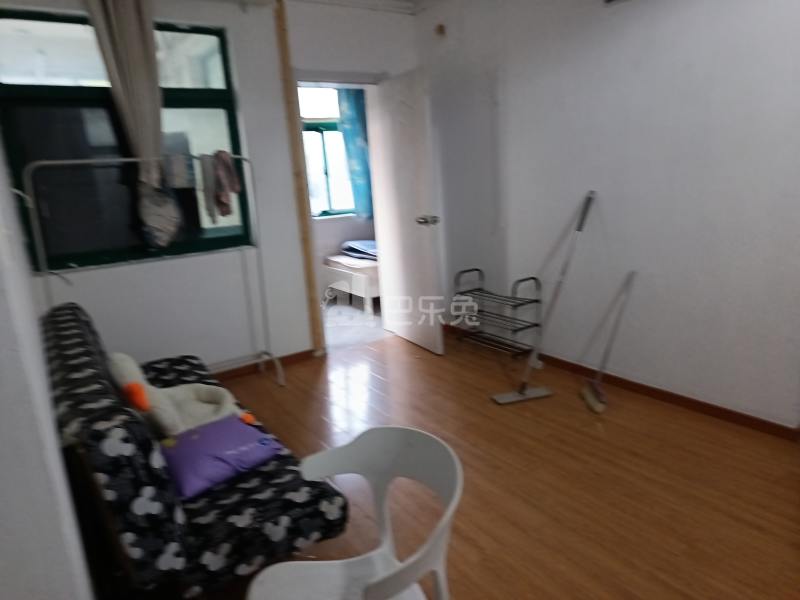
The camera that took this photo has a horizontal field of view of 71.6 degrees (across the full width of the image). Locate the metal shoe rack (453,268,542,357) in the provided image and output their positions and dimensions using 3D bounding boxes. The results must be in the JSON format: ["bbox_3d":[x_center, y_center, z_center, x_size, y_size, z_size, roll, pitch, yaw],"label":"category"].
[{"bbox_3d":[0.666,0.113,3.861,0.230,0.573,0.615,-11,14,-30],"label":"metal shoe rack"}]

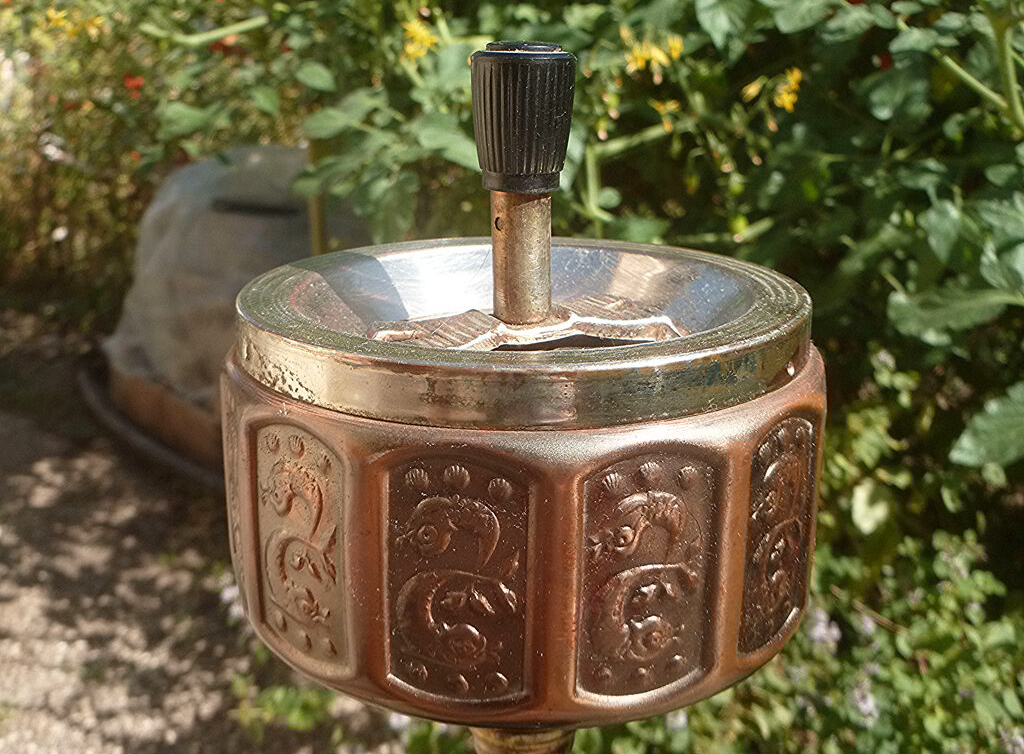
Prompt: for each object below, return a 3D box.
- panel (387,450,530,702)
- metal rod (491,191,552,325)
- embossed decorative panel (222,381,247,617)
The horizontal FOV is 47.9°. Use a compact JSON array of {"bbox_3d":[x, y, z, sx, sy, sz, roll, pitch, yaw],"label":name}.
[{"bbox_3d":[-0.009,0.037,0.209,0.026,0.046,0.004,3,17,10],"label":"panel"},{"bbox_3d":[0.002,-0.027,0.256,0.013,0.028,0.013,0,17,0],"label":"metal rod"},{"bbox_3d":[-0.059,0.024,0.249,0.004,0.046,0.026,-6,18,-18],"label":"embossed decorative panel"}]

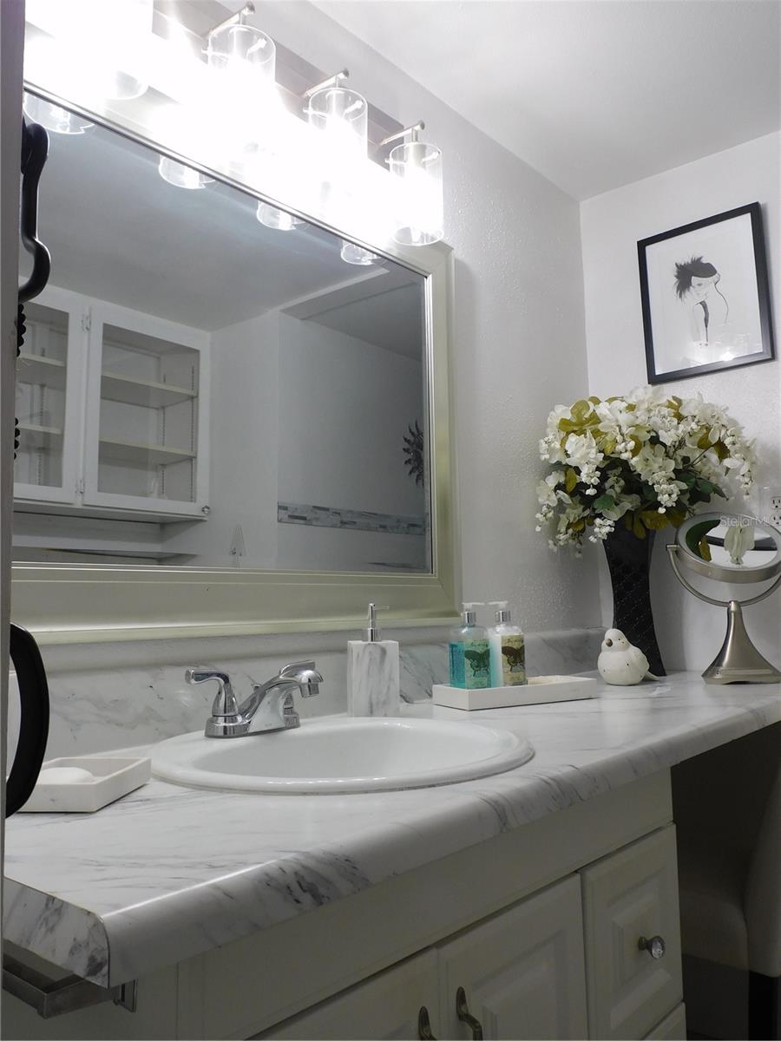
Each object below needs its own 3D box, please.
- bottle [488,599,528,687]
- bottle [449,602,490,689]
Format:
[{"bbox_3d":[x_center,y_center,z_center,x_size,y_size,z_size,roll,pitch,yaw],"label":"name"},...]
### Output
[{"bbox_3d":[0.213,0.238,1.568,0.052,0.176,0.056,2,-7,-30],"label":"bottle"},{"bbox_3d":[0.144,0.236,1.528,0.052,0.175,0.056,2,-7,-30],"label":"bottle"}]

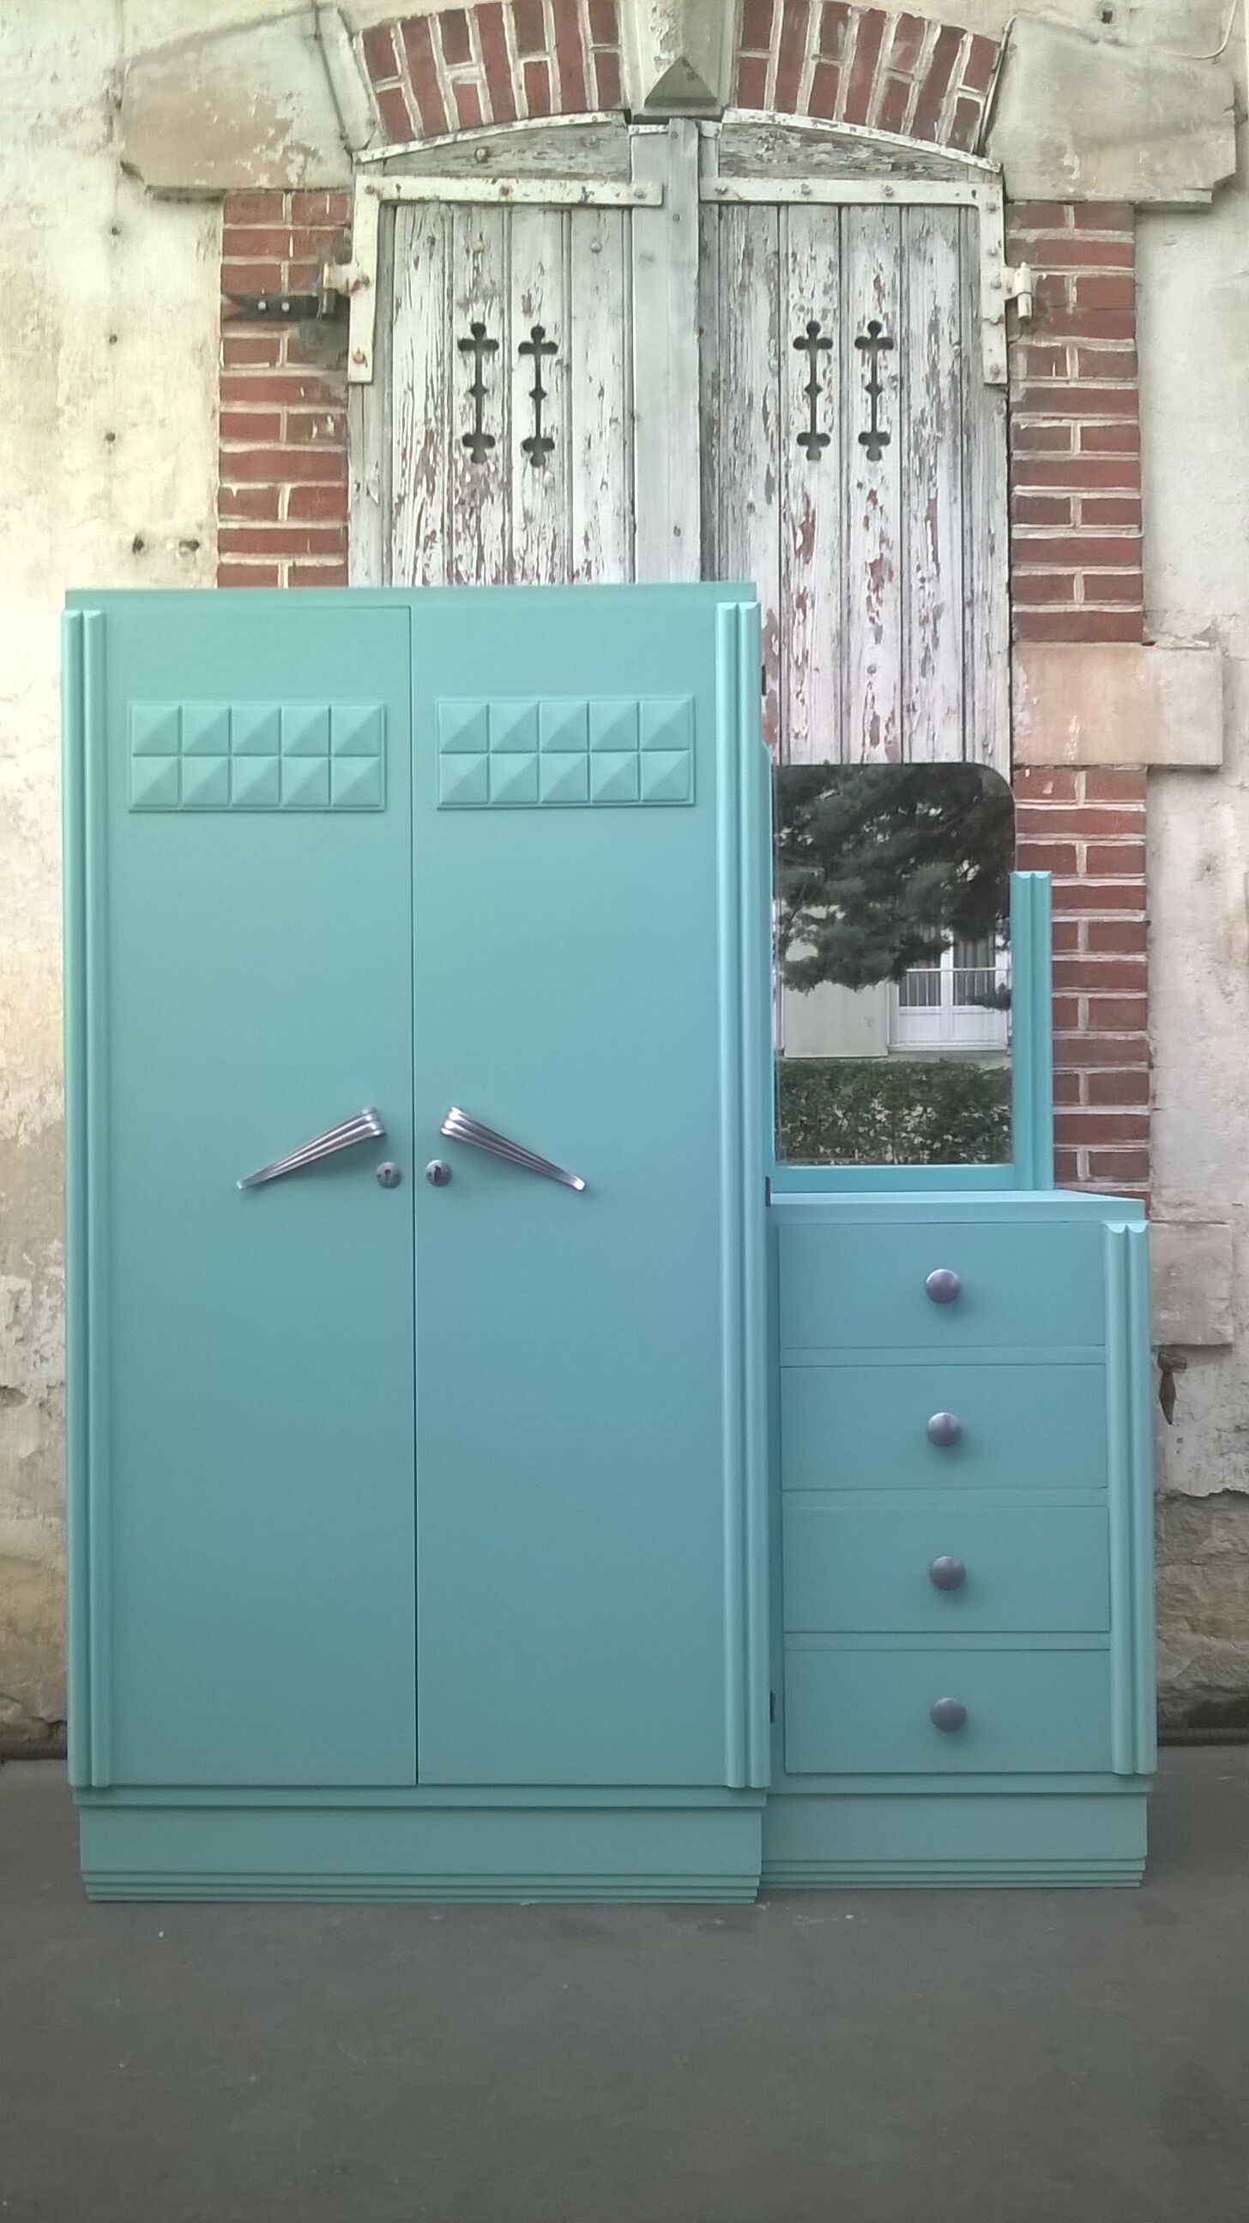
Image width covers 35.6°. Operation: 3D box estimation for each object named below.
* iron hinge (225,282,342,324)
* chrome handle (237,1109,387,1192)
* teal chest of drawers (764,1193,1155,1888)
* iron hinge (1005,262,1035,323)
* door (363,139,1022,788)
[{"bbox_3d":[-0.586,-1.386,3.340,0.215,0.065,0.040,0,-1,-2],"label":"iron hinge"},{"bbox_3d":[-0.435,0.055,2.680,0.218,0.043,0.036,-25,-1,1],"label":"chrome handle"},{"bbox_3d":[0.477,0.615,2.985,0.545,0.972,0.530,0,-1,1],"label":"teal chest of drawers"},{"bbox_3d":[0.686,-1.419,3.370,0.053,0.100,0.040,0,-1,-2],"label":"iron hinge"},{"bbox_3d":[0.098,-0.646,3.370,1.140,2.100,0.055,0,-1,-2],"label":"door"}]

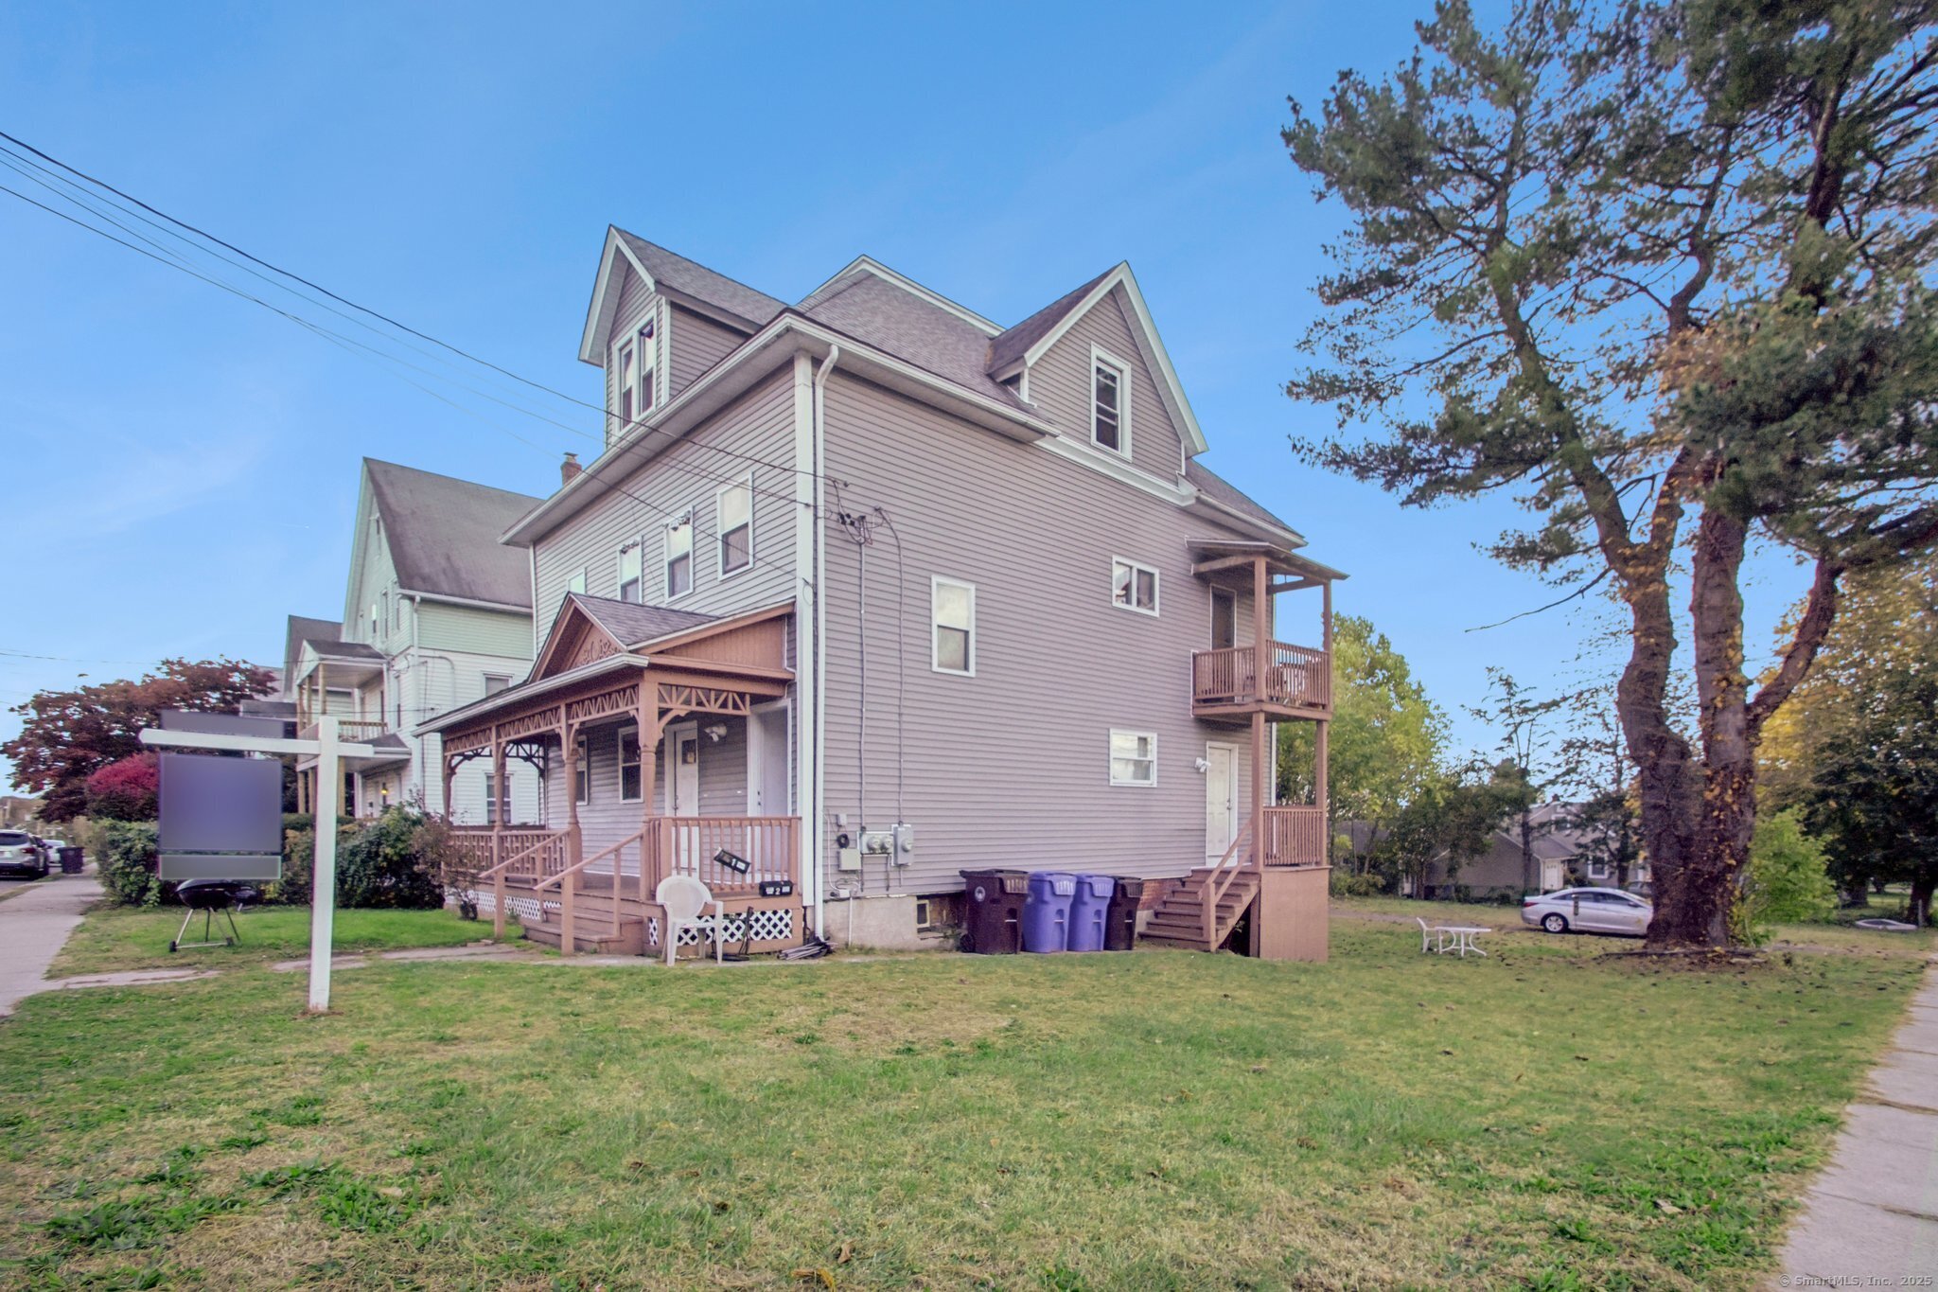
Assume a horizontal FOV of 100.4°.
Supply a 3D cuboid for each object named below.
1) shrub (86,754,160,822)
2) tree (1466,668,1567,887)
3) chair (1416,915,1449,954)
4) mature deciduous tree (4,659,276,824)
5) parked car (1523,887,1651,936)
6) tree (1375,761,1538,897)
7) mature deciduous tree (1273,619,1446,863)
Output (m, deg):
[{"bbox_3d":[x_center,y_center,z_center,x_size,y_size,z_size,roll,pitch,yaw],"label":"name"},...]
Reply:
[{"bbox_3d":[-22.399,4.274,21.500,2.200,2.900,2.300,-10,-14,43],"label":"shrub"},{"bbox_3d":[23.861,6.236,35.000,4.000,10.000,3.800,-7,-12,34],"label":"tree"},{"bbox_3d":[11.069,6.924,19.300,0.600,0.860,0.570,-5,-11,21],"label":"chair"},{"bbox_3d":[-27.775,3.747,27.000,7.200,7.300,7.800,-10,-14,43],"label":"mature deciduous tree"},{"bbox_3d":[20.100,8.420,25.400,4.750,1.470,1.840,-7,-12,31],"label":"parked car"},{"bbox_3d":[22.310,8.674,37.000,6.500,6.300,6.000,-7,-12,31],"label":"tree"},{"bbox_3d":[20.836,5.776,44.000,9.500,14.000,9.000,-5,-11,25],"label":"mature deciduous tree"}]

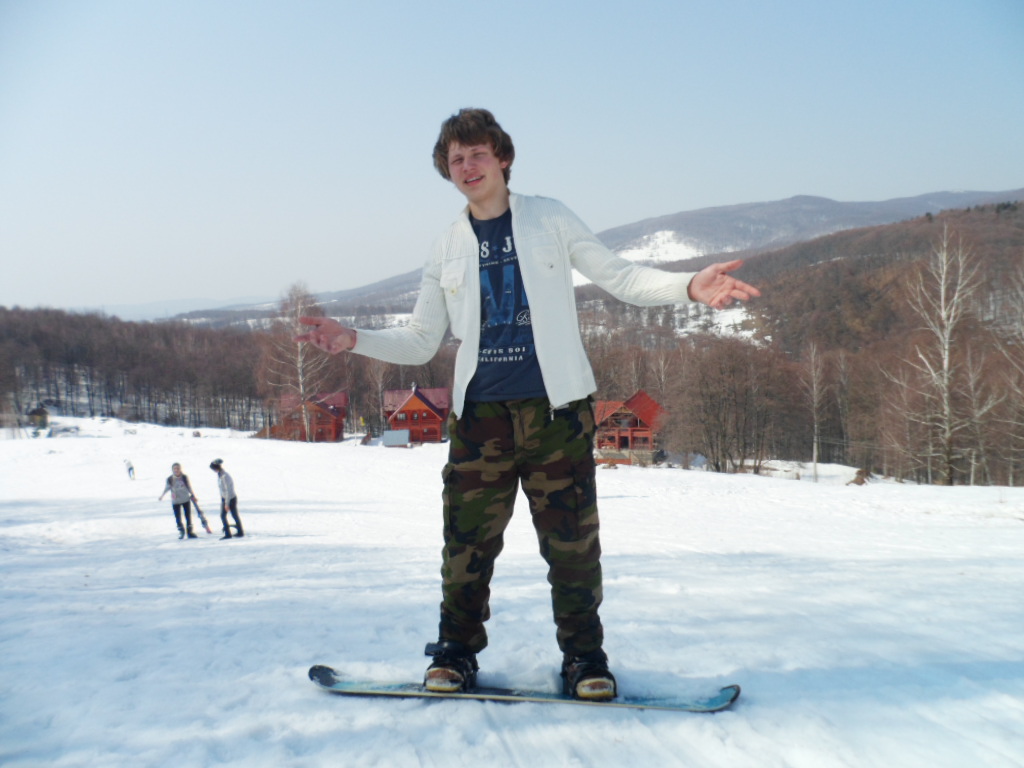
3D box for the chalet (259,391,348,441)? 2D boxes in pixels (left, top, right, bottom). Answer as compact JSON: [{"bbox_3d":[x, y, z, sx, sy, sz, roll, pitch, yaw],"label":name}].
[{"bbox_3d":[-31.566,5.020,117.000,9.900,7.800,8.800,-1,4,0],"label":"chalet"}]

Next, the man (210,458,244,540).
[{"bbox_3d":[-6.215,2.523,16.800,0.700,1.760,0.500,-3,5,-28],"label":"man"}]

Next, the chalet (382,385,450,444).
[{"bbox_3d":[-13.659,4.362,110.000,8.800,8.100,8.600,-1,4,3],"label":"chalet"}]

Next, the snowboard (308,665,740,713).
[{"bbox_3d":[0.035,1.014,2.570,1.430,0.080,0.260,1,-9,5],"label":"snowboard"}]

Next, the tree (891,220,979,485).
[{"bbox_3d":[27.500,-1.853,50.000,5.800,16.900,5.800,-1,4,0],"label":"tree"}]

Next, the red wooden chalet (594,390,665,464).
[{"bbox_3d":[15.562,5.581,101.000,8.300,9.300,10.000,1,5,21],"label":"red wooden chalet"}]

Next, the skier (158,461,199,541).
[{"bbox_3d":[-7.285,2.545,16.800,0.850,1.640,0.450,-3,5,-19],"label":"skier"}]

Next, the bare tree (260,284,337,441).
[{"bbox_3d":[-28.037,-2.823,101.000,9.500,20.300,9.500,-1,4,0],"label":"bare tree"}]

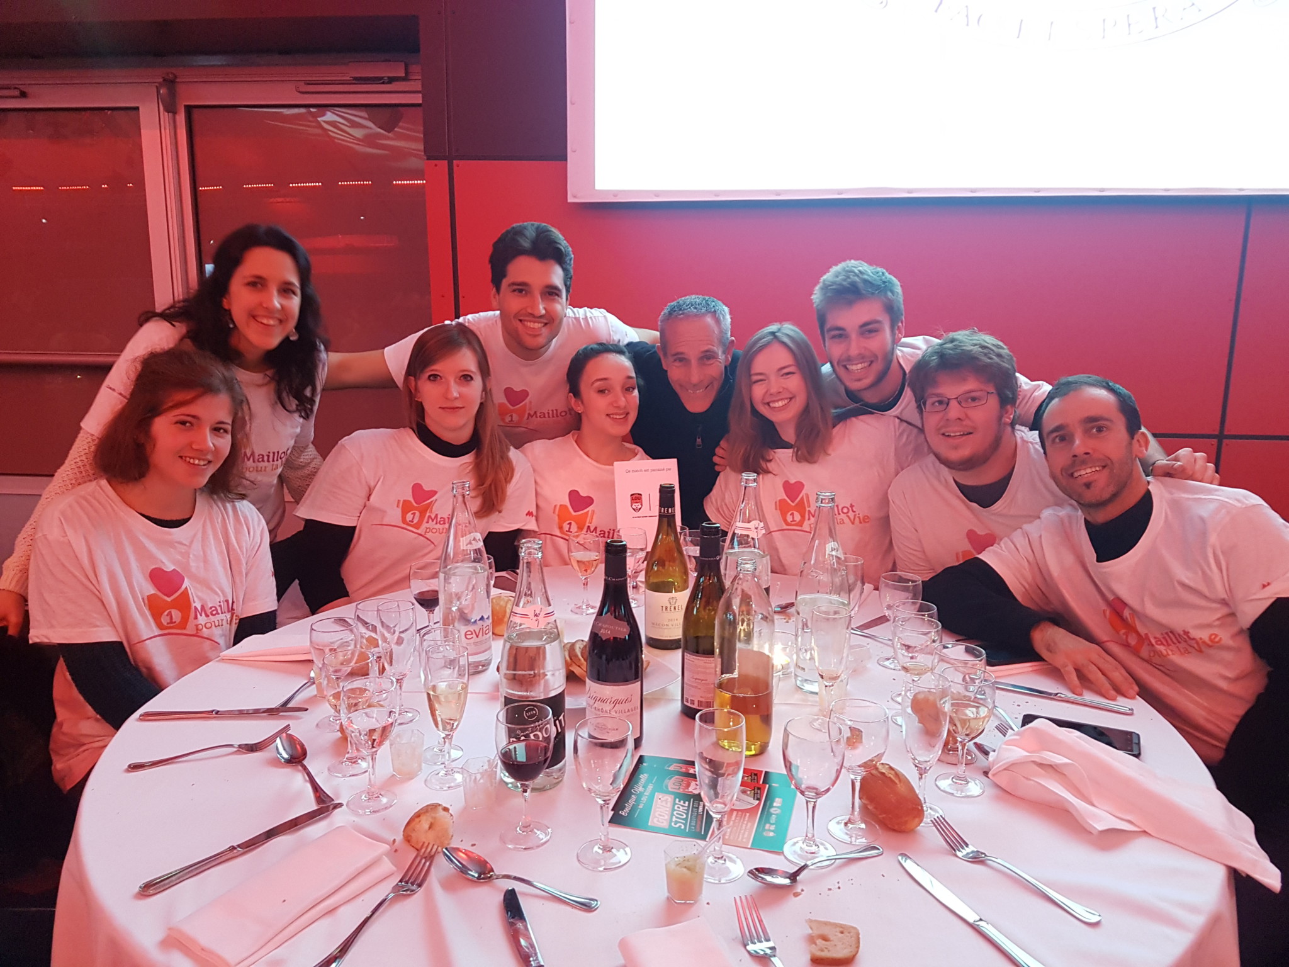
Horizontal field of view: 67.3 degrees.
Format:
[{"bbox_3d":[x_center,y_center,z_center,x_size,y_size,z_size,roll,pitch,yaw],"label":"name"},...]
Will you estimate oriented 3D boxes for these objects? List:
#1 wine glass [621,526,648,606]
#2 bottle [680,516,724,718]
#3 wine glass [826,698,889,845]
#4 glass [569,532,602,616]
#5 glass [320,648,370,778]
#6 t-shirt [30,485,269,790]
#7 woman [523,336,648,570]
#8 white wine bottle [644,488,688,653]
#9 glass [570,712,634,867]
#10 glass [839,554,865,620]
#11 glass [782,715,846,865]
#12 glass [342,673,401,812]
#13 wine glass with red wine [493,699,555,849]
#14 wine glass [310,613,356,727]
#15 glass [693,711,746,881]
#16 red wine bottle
[{"bbox_3d":[-0.026,0.178,2.063,0.067,0.156,0.067,1,11,0],"label":"wine glass"},{"bbox_3d":[0.101,0.209,1.493,0.081,0.298,0.081,1,11,3],"label":"bottle"},{"bbox_3d":[0.259,0.348,1.174,0.072,0.156,0.072,1,11,0],"label":"wine glass"},{"bbox_3d":[-0.122,0.188,2.009,0.069,0.155,0.069,1,11,0],"label":"glass"},{"bbox_3d":[-0.401,0.313,1.325,0.069,0.156,0.069,1,11,0],"label":"glass"},{"bbox_3d":[-0.915,0.268,1.790,0.440,0.550,0.310,-8,14,-39],"label":"t-shirt"},{"bbox_3d":[-0.137,0.304,2.355,0.440,1.271,0.680,-1,11,-6],"label":"woman"},{"bbox_3d":[0.044,0.151,1.780,0.081,0.298,0.081,-3,12,-15],"label":"white wine bottle"},{"bbox_3d":[-0.046,0.356,1.112,0.070,0.157,0.070,0,11,0],"label":"glass"},{"bbox_3d":[0.368,0.226,1.762,0.057,0.180,0.057,1,11,0],"label":"glass"},{"bbox_3d":[0.194,0.356,1.118,0.071,0.156,0.071,0,11,0],"label":"glass"},{"bbox_3d":[-0.346,0.332,1.227,0.070,0.157,0.070,1,11,0],"label":"glass"},{"bbox_3d":[-0.142,0.348,1.151,0.070,0.156,0.070,0,11,0],"label":"wine glass with red wine"},{"bbox_3d":[-0.462,0.287,1.459,0.071,0.156,0.071,1,11,0],"label":"wine glass"},{"bbox_3d":[0.086,0.349,1.086,0.057,0.181,0.057,0,11,0],"label":"glass"},{"bbox_3d":[-0.041,0.229,1.411,0.084,0.296,0.084,1,11,0],"label":"red wine bottle"}]

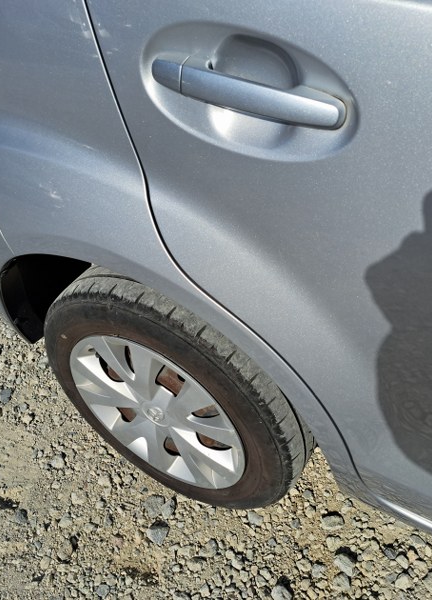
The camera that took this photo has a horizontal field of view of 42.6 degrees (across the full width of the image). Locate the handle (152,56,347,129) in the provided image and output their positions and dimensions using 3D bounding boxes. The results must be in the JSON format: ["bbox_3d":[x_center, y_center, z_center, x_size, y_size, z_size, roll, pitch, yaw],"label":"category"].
[{"bbox_3d":[0.029,-0.209,0.551,0.210,0.031,0.038,23,49,21],"label":"handle"}]

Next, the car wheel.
[{"bbox_3d":[-0.077,0.175,1.113,0.580,0.575,0.170,20,48,24],"label":"car wheel"}]

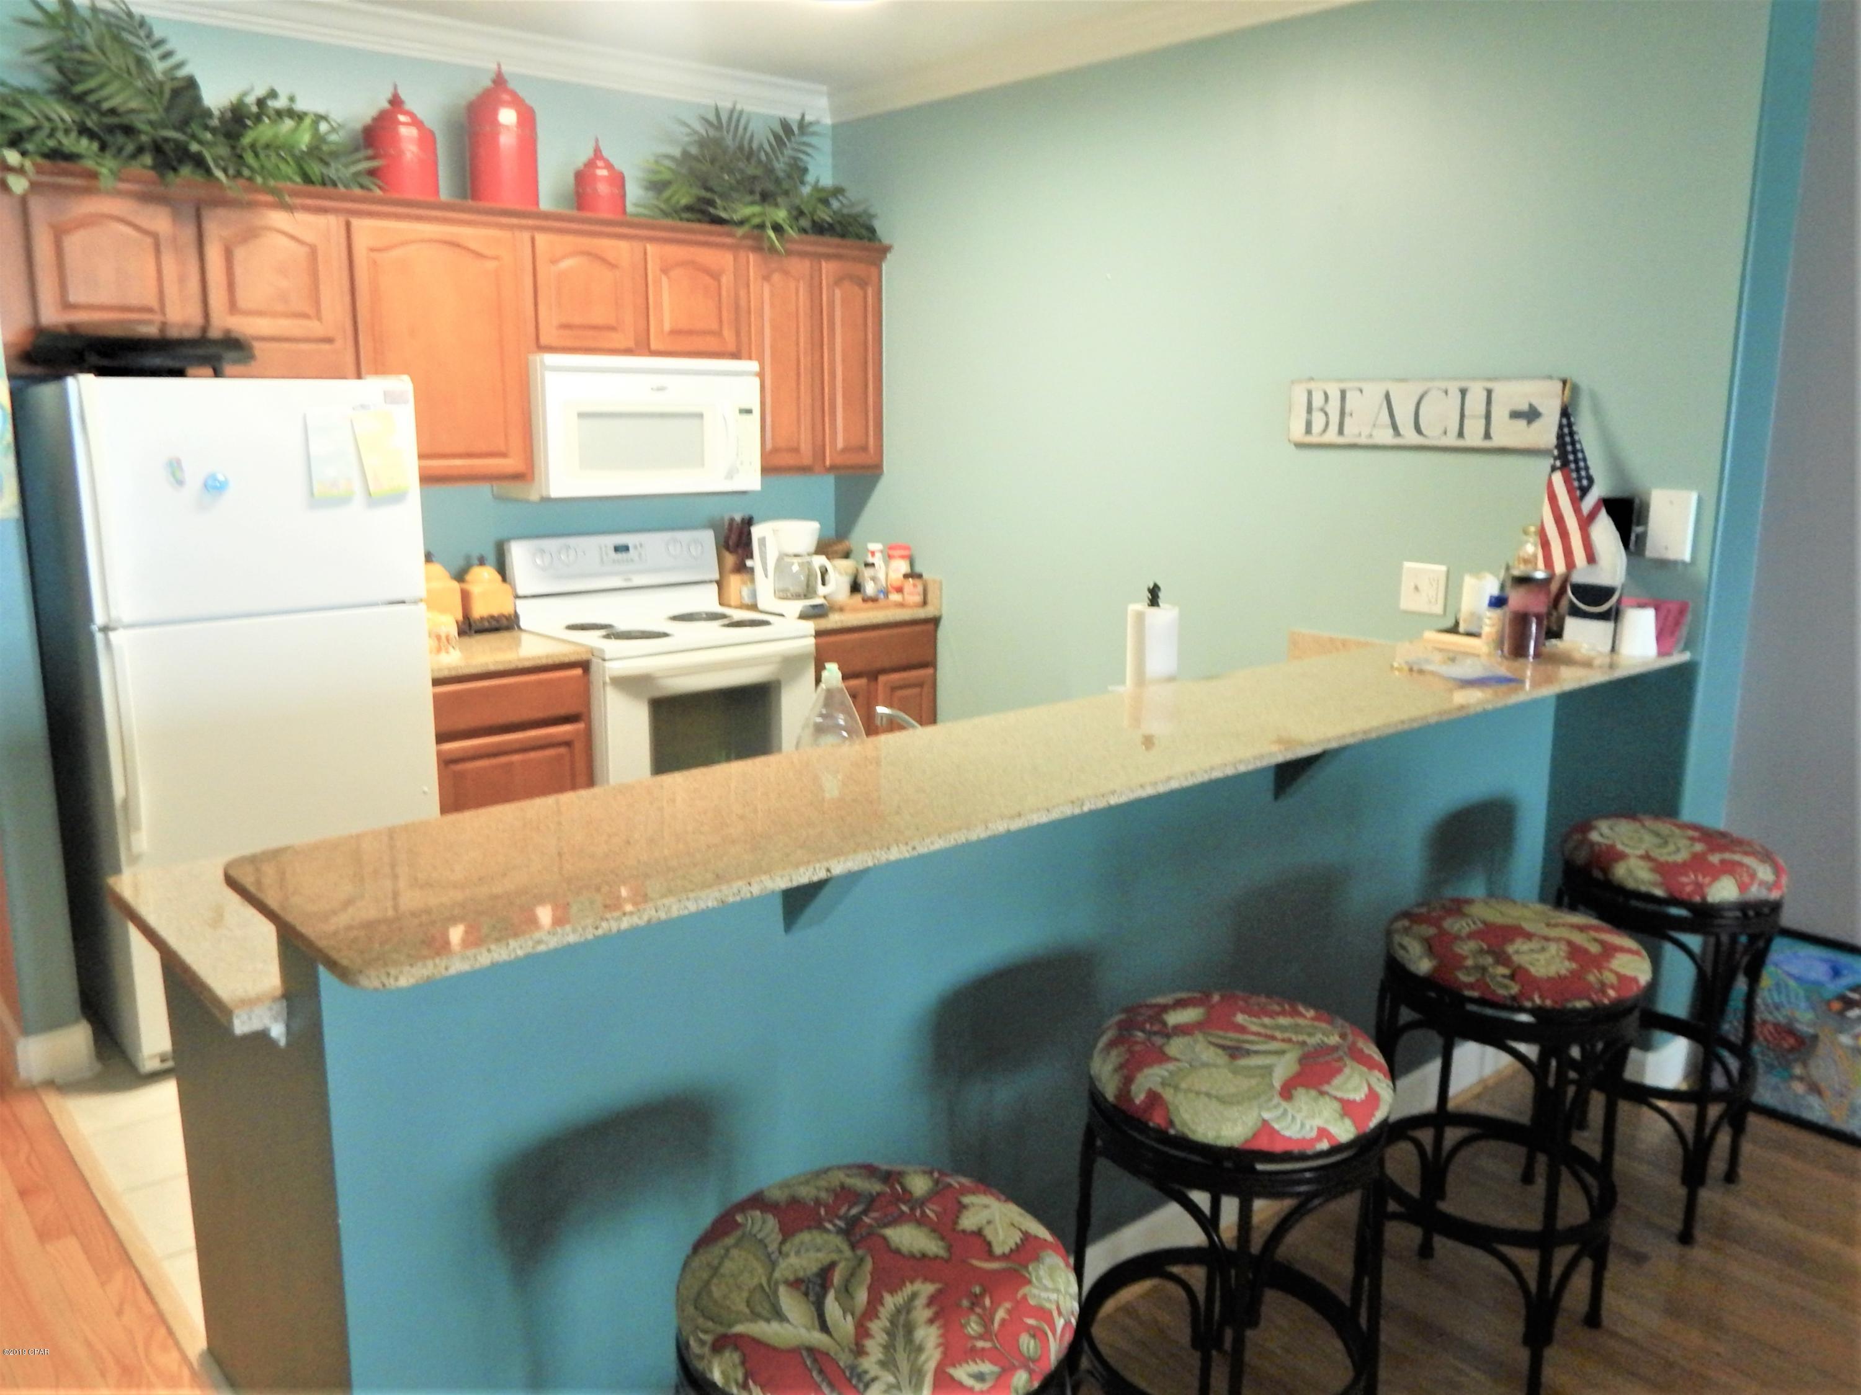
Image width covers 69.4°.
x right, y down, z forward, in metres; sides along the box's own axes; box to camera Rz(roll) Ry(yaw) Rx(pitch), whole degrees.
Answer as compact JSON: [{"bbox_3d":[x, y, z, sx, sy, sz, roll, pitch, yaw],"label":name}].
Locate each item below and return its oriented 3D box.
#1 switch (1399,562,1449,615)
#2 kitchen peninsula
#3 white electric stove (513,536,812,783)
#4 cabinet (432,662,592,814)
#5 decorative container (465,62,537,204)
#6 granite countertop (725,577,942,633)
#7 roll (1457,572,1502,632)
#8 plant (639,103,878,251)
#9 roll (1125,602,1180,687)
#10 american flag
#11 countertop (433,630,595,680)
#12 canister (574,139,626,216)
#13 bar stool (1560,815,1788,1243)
[{"bbox_3d":[1.246,-0.274,3.400,0.012,0.120,0.117,-9,15,-41],"label":"switch"},{"bbox_3d":[0.242,0.529,2.536,2.858,1.065,1.000,-9,15,-41],"label":"kitchen peninsula"},{"bbox_3d":[-0.879,0.075,4.469,0.760,1.190,0.685,-10,15,-41],"label":"white electric stove"},{"bbox_3d":[-1.363,0.309,4.065,0.461,0.887,0.600,-9,15,-41],"label":"cabinet"},{"bbox_3d":[-1.272,-1.647,3.995,0.200,0.435,0.200,-10,15,-41],"label":"decorative container"},{"bbox_3d":[-0.394,-0.363,4.873,0.603,0.136,0.642,-10,15,-41],"label":"granite countertop"},{"bbox_3d":[1.312,-0.215,3.209,0.100,0.160,0.100,0,11,0],"label":"roll"},{"bbox_3d":[-0.565,-1.749,4.566,0.870,0.470,0.370,-10,15,-41],"label":"plant"},{"bbox_3d":[0.455,-0.047,2.774,0.107,0.285,0.107,1,12,0],"label":"roll"},{"bbox_3d":[1.442,-0.465,3.030,0.080,0.385,0.140,-9,15,-41],"label":"american flag"},{"bbox_3d":[-1.351,-0.142,3.967,0.465,0.037,0.635,-9,15,-41],"label":"countertop"},{"bbox_3d":[-1.019,-1.590,4.147,0.160,0.250,0.160,-9,15,-41],"label":"canister"},{"bbox_3d":[1.482,0.654,2.767,0.410,0.750,0.410,-9,15,-41],"label":"bar stool"}]

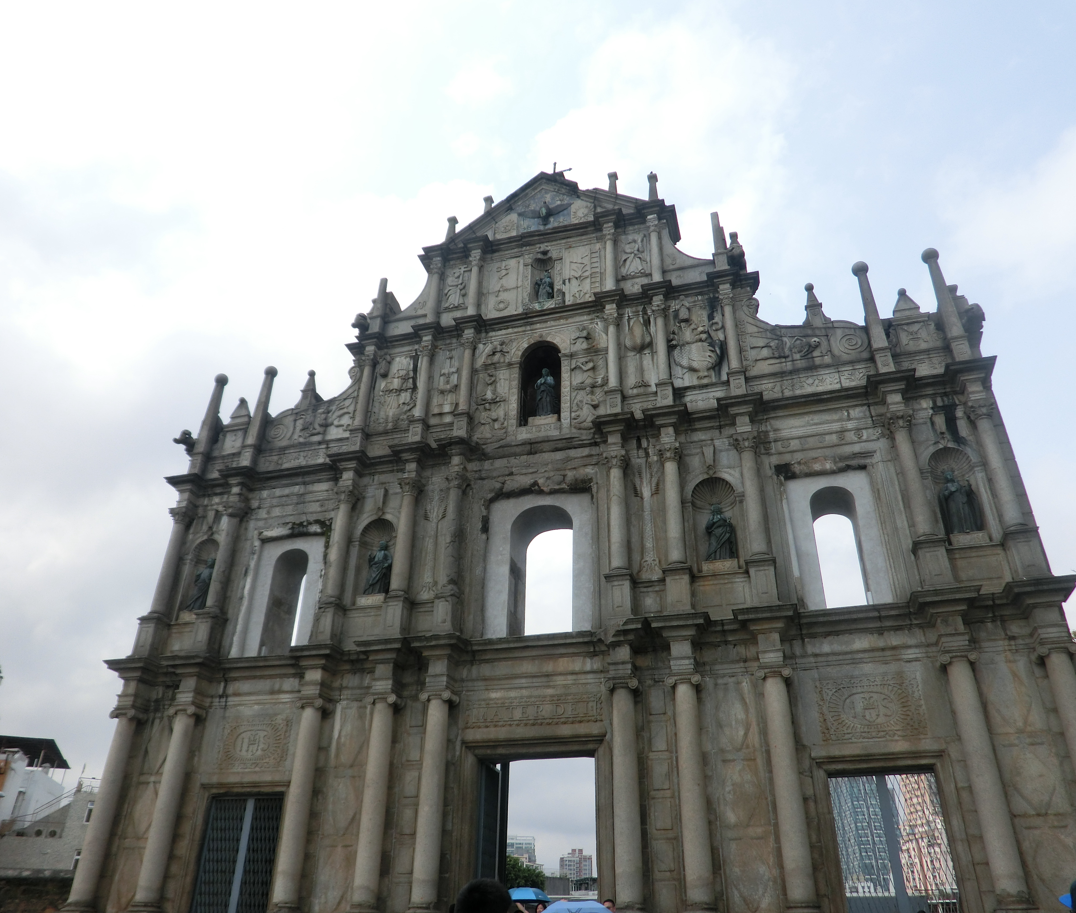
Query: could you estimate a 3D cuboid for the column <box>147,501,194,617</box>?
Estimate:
[{"bbox_3d":[-11.072,3.168,25.528,0.627,3.454,0.627,-8,-31,14],"label":"column"}]

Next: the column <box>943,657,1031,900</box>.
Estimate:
[{"bbox_3d":[8.718,6.154,16.475,0.700,4.620,0.680,-8,-31,14],"label":"column"}]

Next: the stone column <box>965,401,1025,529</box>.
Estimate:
[{"bbox_3d":[10.347,0.191,19.000,0.515,3.193,0.515,-8,-30,14],"label":"stone column"}]

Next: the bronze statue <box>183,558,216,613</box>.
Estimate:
[{"bbox_3d":[-9.854,3.735,24.931,0.740,1.690,0.580,-8,-31,14],"label":"bronze statue"}]

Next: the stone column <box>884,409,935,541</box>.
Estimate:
[{"bbox_3d":[8.714,0.371,19.561,0.600,3.296,0.600,-8,-32,15],"label":"stone column"}]

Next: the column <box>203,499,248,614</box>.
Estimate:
[{"bbox_3d":[-8.882,2.827,24.007,0.515,3.224,0.515,-8,-30,14],"label":"column"}]

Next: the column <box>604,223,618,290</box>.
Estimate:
[{"bbox_3d":[2.228,-6.184,25.993,0.360,2.534,0.360,-8,-30,14],"label":"column"}]

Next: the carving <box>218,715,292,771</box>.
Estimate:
[{"bbox_3d":[-7.117,7.232,21.174,1.988,1.272,0.180,-8,-32,15],"label":"carving"}]

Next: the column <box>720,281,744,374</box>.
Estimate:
[{"bbox_3d":[5.533,-3.651,24.214,0.445,2.964,0.445,-8,-31,14],"label":"column"}]

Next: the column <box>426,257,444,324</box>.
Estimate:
[{"bbox_3d":[-3.345,-5.424,27.447,0.371,2.534,0.371,0,-29,0],"label":"column"}]

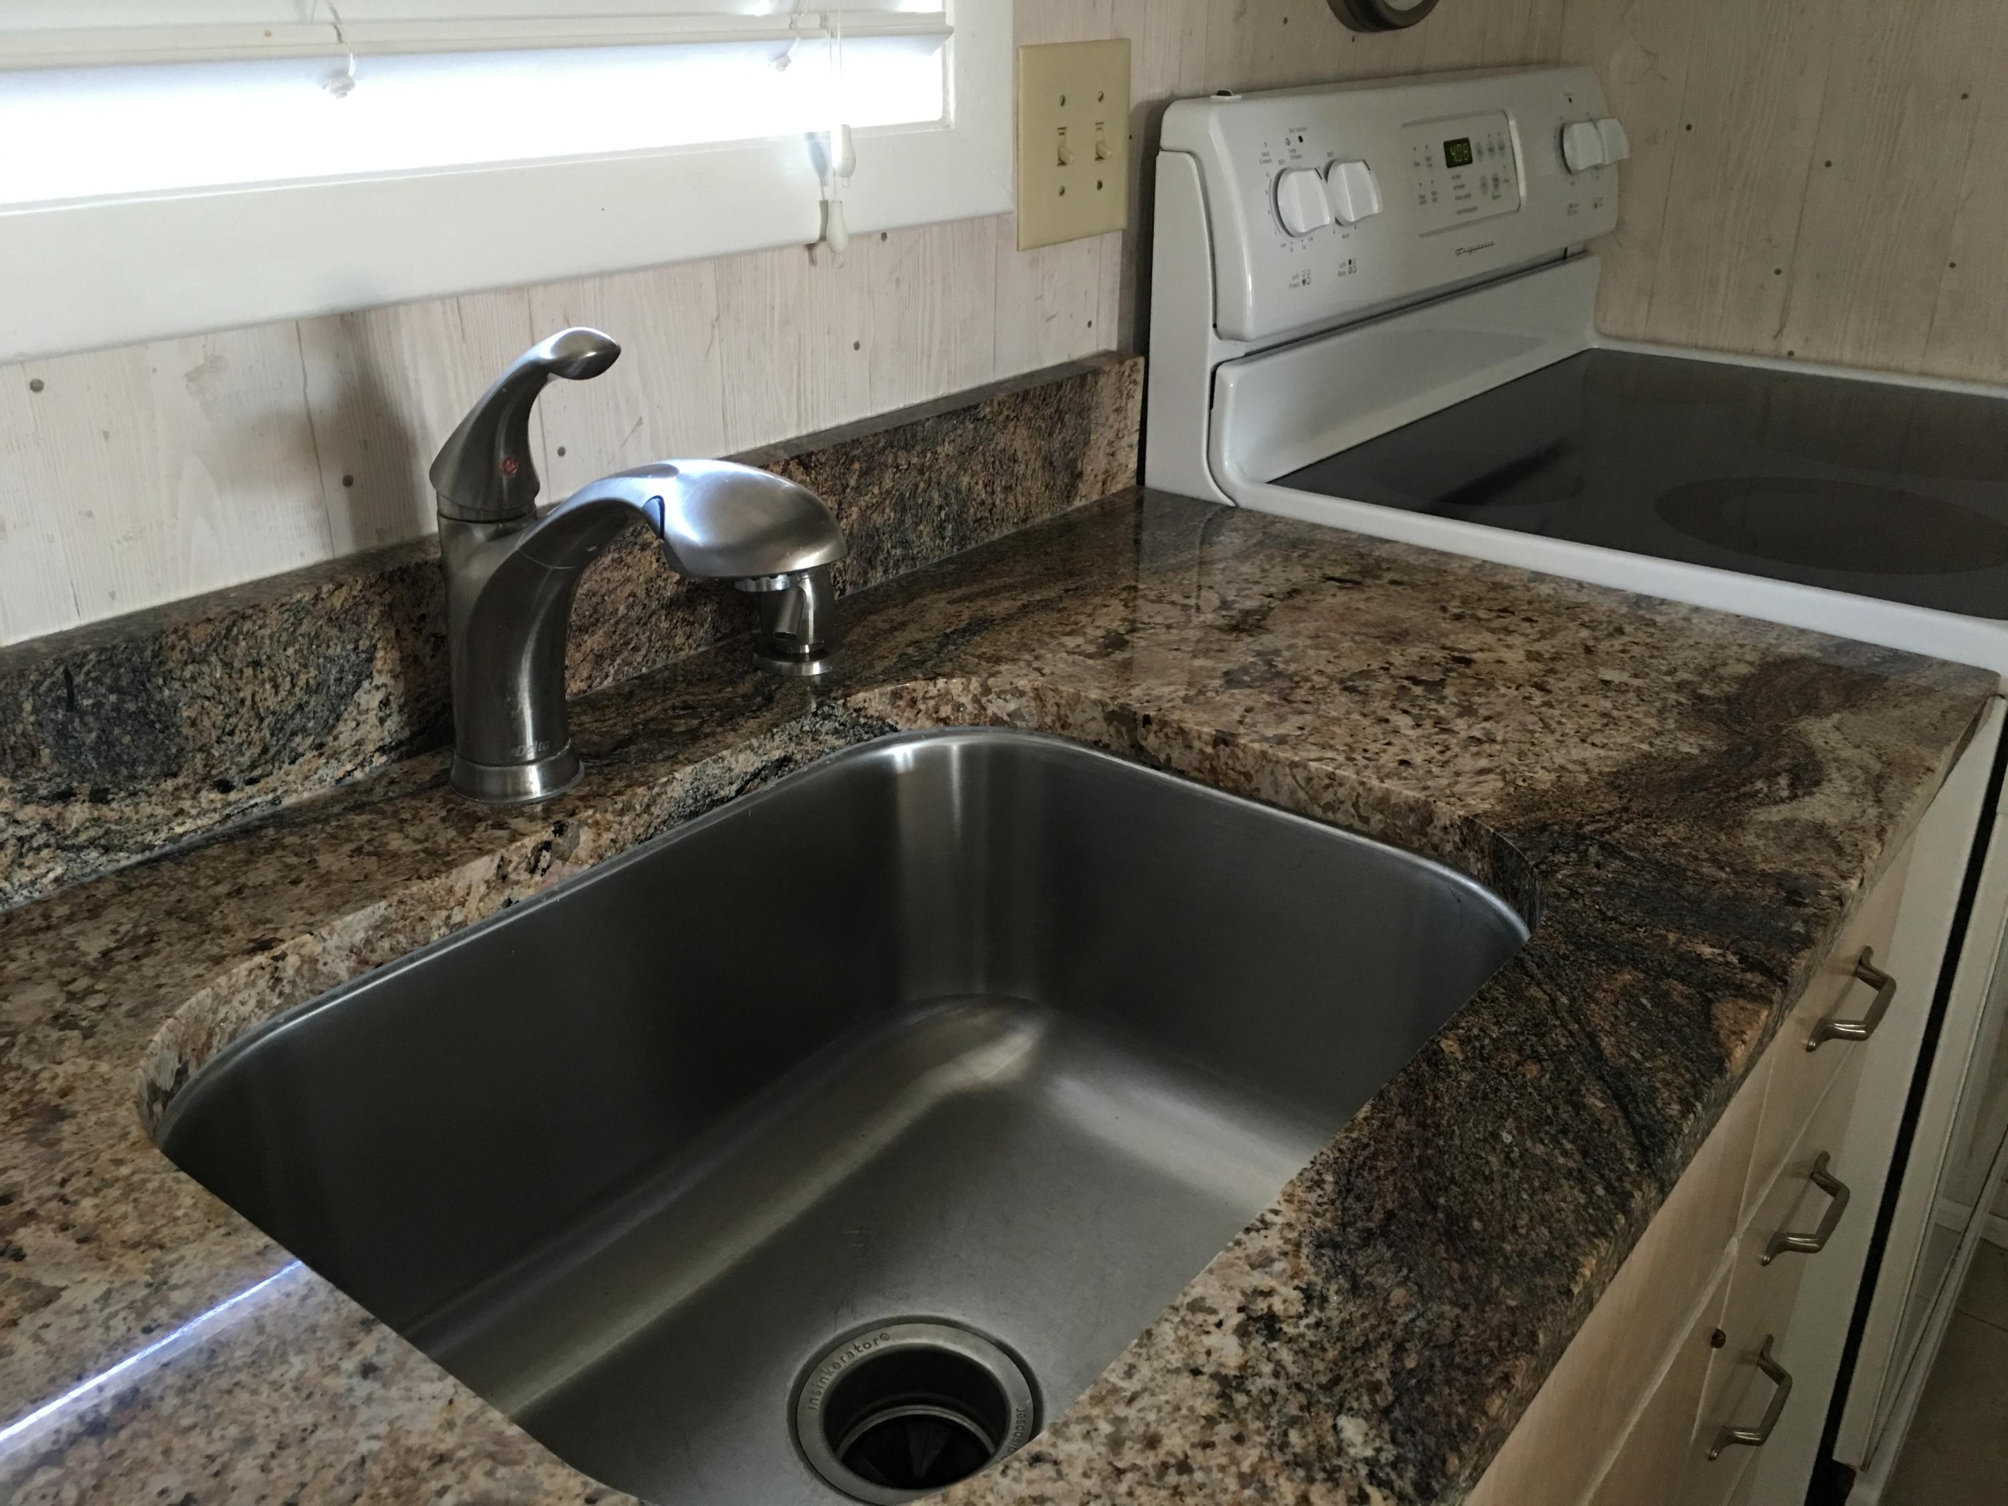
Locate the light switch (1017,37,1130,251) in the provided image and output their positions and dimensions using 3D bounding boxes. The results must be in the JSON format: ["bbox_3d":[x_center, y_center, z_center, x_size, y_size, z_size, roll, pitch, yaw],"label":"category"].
[{"bbox_3d":[0.054,-0.435,1.201,0.018,0.133,0.133,18,30,35],"label":"light switch"}]

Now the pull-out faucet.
[{"bbox_3d":[-0.163,-0.064,0.727,0.295,0.235,0.066,21,32,38],"label":"pull-out faucet"}]

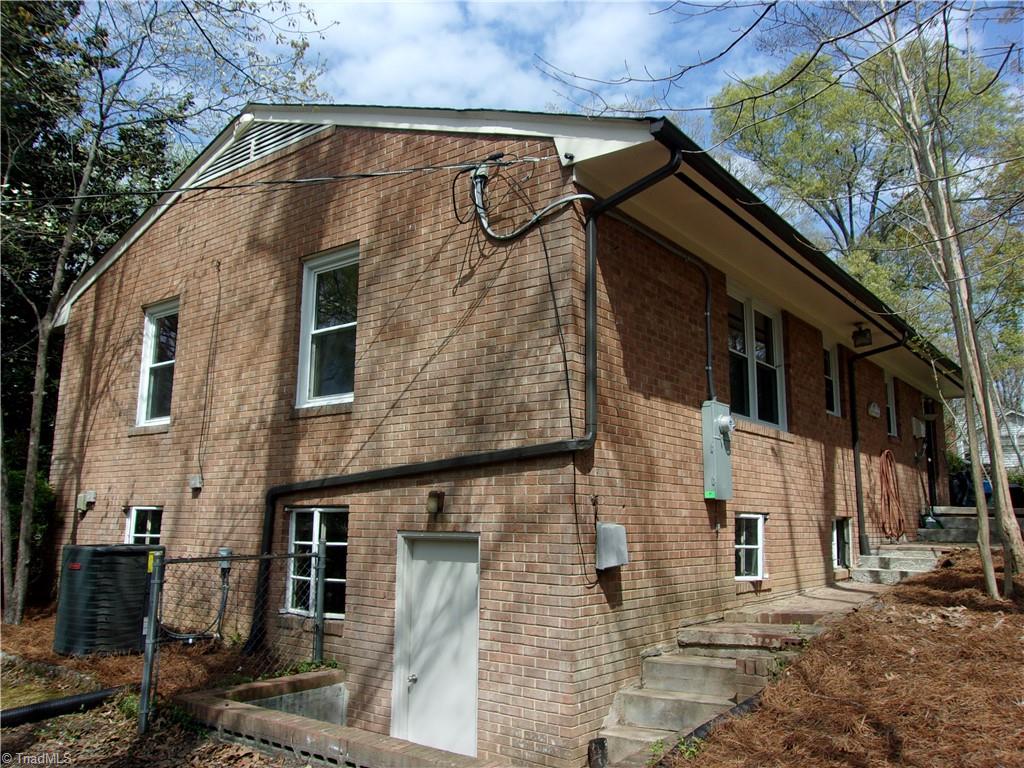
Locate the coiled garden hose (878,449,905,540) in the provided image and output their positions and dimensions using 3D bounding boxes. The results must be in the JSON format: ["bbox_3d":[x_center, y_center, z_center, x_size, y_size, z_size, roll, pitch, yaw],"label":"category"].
[{"bbox_3d":[5.771,1.673,12.123,0.180,1.330,0.720,-7,-12,37],"label":"coiled garden hose"}]

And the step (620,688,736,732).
[{"bbox_3d":[1.167,2.242,5.452,0.840,0.215,0.300,-7,-12,38],"label":"step"}]

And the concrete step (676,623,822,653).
[{"bbox_3d":[1.953,2.023,6.389,0.970,0.135,0.780,-7,-12,38],"label":"concrete step"}]

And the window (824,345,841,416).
[{"bbox_3d":[4.102,-0.059,10.348,0.100,0.920,0.670,-7,-12,38],"label":"window"}]

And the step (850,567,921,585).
[{"bbox_3d":[4.925,2.486,10.307,0.900,0.165,0.380,-7,-13,38],"label":"step"}]

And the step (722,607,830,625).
[{"bbox_3d":[2.347,2.025,6.927,0.930,0.095,0.400,-7,-12,38],"label":"step"}]

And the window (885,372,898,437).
[{"bbox_3d":[6.167,0.371,13.125,0.110,0.970,0.730,-7,-13,38],"label":"window"}]

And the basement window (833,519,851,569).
[{"bbox_3d":[4.208,2.058,10.319,0.120,0.625,0.890,-7,-13,38],"label":"basement window"}]

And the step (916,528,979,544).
[{"bbox_3d":[7.203,2.471,12.993,1.050,0.200,0.350,-7,-12,38],"label":"step"}]

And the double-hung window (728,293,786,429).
[{"bbox_3d":[2.608,-0.227,8.636,0.120,1.360,1.680,-7,-13,38],"label":"double-hung window"}]

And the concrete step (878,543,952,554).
[{"bbox_3d":[5.513,2.314,11.027,0.940,0.145,0.370,-7,-13,38],"label":"concrete step"}]

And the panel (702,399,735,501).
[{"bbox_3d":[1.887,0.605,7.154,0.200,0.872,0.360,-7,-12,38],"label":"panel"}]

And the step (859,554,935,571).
[{"bbox_3d":[5.174,2.386,10.619,0.930,0.155,0.400,-7,-13,38],"label":"step"}]

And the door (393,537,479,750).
[{"bbox_3d":[-0.561,2.199,6.143,0.900,2.050,0.120,-7,-13,38],"label":"door"}]

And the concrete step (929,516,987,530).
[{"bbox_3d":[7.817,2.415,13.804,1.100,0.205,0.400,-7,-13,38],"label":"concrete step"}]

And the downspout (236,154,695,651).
[{"bbox_3d":[-0.637,0.390,6.335,4.280,3.710,0.370,-7,-12,38],"label":"downspout"}]

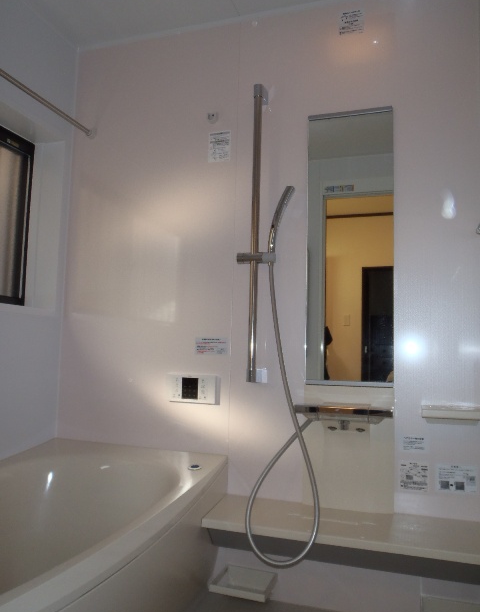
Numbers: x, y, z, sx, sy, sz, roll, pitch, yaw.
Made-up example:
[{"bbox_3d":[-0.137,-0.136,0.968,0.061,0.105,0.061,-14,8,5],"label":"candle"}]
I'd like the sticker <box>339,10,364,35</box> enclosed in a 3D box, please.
[{"bbox_3d":[0.411,-1.042,1.905,0.091,0.088,0.004,0,-6,19],"label":"sticker"}]

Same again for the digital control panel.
[{"bbox_3d":[-0.172,0.312,1.947,0.189,0.102,0.035,0,-6,19],"label":"digital control panel"}]

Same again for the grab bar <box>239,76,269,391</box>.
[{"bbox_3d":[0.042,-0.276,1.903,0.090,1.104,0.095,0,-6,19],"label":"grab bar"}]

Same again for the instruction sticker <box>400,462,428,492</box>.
[{"bbox_3d":[0.571,0.559,1.689,0.090,0.094,0.004,0,-6,19],"label":"instruction sticker"}]

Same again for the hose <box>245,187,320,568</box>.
[{"bbox_3d":[0.161,0.181,1.651,0.224,1.181,0.232,0,-6,19],"label":"hose"}]

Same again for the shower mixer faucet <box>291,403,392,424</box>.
[{"bbox_3d":[0.350,0.352,1.713,0.307,0.048,0.137,0,-6,19],"label":"shower mixer faucet"}]

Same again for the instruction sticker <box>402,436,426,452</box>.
[{"bbox_3d":[0.573,0.456,1.699,0.071,0.051,0.004,0,-6,19],"label":"instruction sticker"}]

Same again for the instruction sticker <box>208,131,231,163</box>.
[{"bbox_3d":[-0.079,-0.623,2.027,0.092,0.122,0.004,0,-6,19],"label":"instruction sticker"}]

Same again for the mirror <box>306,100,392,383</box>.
[{"bbox_3d":[0.386,-0.212,1.823,0.300,0.980,0.015,0,-6,19],"label":"mirror"}]

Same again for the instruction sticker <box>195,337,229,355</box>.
[{"bbox_3d":[-0.106,0.152,1.957,0.134,0.062,0.004,0,-6,19],"label":"instruction sticker"}]

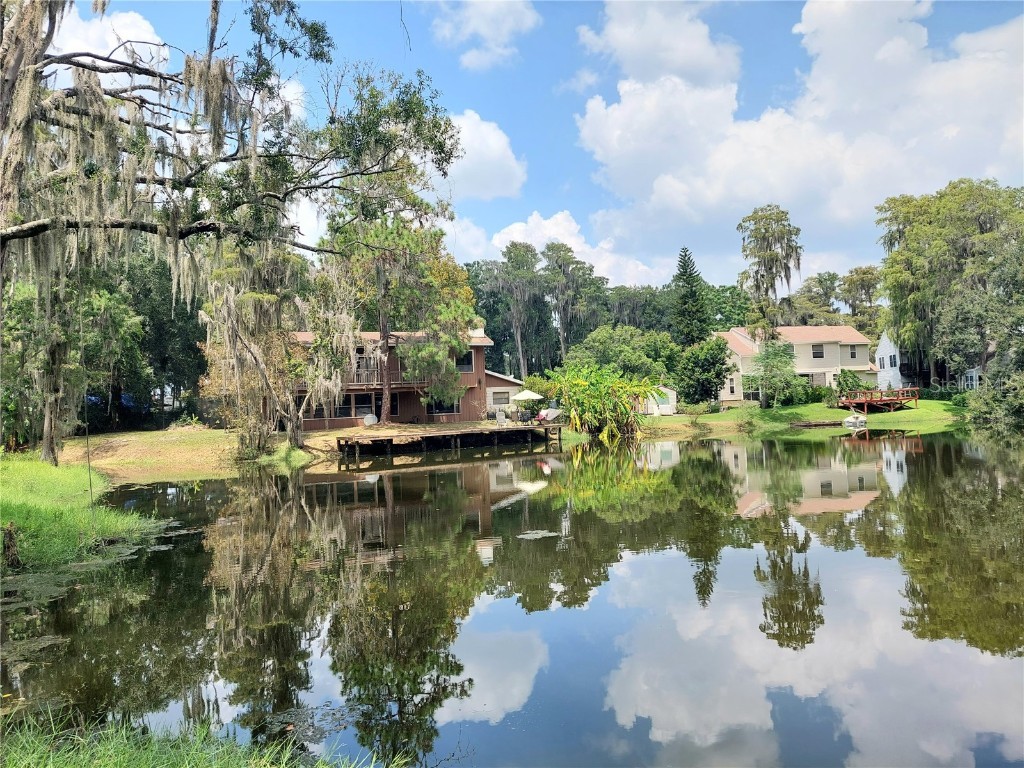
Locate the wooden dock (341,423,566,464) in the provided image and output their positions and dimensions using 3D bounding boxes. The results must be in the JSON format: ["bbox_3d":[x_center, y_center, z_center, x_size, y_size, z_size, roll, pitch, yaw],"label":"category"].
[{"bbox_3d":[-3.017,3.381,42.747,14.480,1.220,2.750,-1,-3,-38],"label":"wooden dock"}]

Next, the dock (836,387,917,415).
[{"bbox_3d":[29.504,1.490,57.136,4.490,1.880,3.570,-2,-2,-9],"label":"dock"}]

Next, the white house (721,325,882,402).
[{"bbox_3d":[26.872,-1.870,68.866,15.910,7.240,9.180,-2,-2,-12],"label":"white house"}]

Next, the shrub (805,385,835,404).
[{"bbox_3d":[26.509,0.948,61.208,2.390,1.710,2.040,-3,-2,0],"label":"shrub"}]

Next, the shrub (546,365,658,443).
[{"bbox_3d":[6.351,1.348,50.380,7.650,5.300,5.300,-3,-2,0],"label":"shrub"}]

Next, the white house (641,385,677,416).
[{"bbox_3d":[13.709,1.583,65.061,2.860,2.690,3.060,-3,-2,3],"label":"white house"}]

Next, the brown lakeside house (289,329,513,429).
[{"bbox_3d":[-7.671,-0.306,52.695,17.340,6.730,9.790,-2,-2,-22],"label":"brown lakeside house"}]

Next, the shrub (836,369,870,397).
[{"bbox_3d":[30.864,-0.045,64.168,2.860,2.610,2.350,-3,-2,0],"label":"shrub"}]

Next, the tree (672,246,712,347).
[{"bbox_3d":[16.376,-5.163,65.355,4.080,14.480,4.080,-3,-2,0],"label":"tree"}]

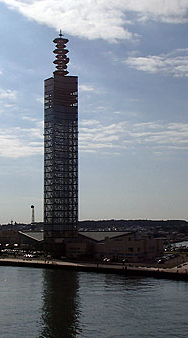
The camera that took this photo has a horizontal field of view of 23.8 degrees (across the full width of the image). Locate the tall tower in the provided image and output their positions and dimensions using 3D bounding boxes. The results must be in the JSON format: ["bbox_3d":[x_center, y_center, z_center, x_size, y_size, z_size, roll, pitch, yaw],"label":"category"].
[{"bbox_3d":[-20.355,-17.758,279.072,16.300,143.600,16.300,3,-9,-25],"label":"tall tower"}]

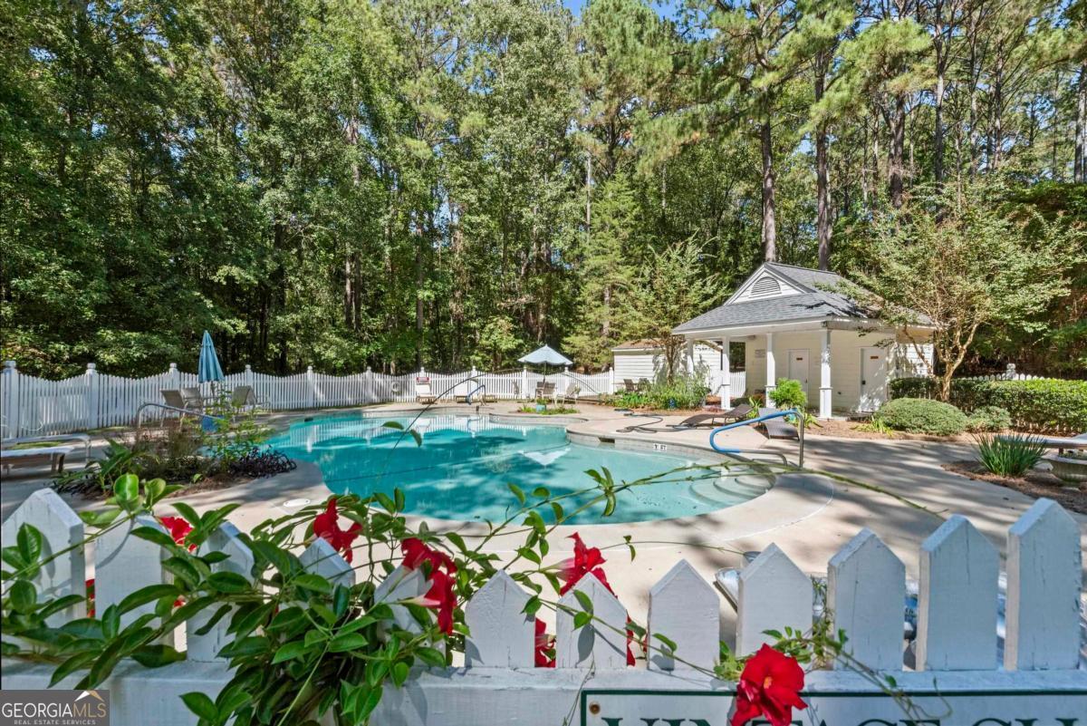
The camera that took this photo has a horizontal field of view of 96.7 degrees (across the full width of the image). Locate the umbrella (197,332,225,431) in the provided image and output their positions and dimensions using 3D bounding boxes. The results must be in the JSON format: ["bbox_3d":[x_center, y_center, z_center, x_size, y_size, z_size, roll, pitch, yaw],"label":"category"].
[{"bbox_3d":[-8.793,0.421,12.796,0.570,2.500,0.570,-4,-1,0],"label":"umbrella"}]

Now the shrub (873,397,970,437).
[{"bbox_3d":[9.313,1.240,11.886,1.850,0.800,1.750,-1,-1,37],"label":"shrub"}]

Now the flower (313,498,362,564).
[{"bbox_3d":[-0.288,0.234,0.675,0.065,0.082,0.075,0,-1,-35],"label":"flower"}]

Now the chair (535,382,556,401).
[{"bbox_3d":[0.119,1.310,21.186,0.750,0.920,0.850,0,-1,-23],"label":"chair"}]

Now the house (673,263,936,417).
[{"bbox_3d":[8.989,-0.850,16.954,6.323,5.010,5.939,0,-1,-27],"label":"house"}]

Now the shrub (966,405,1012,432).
[{"bbox_3d":[11.022,1.341,11.985,0.950,0.580,0.920,-1,-1,43],"label":"shrub"}]

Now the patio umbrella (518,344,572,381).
[{"bbox_3d":[0.096,0.502,20.495,2.350,2.520,2.350,0,-1,0],"label":"patio umbrella"}]

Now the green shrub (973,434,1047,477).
[{"bbox_3d":[6.709,1.272,6.936,0.820,0.600,0.780,-1,-1,44],"label":"green shrub"}]

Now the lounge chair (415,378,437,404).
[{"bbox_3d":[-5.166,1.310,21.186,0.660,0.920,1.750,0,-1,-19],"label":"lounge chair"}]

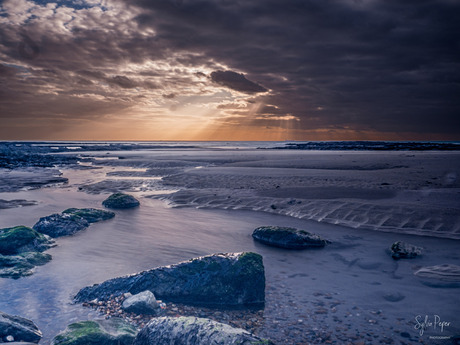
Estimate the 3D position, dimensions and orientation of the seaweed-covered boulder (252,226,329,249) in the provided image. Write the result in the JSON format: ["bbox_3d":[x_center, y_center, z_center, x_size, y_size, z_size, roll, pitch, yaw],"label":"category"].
[{"bbox_3d":[0.741,0.790,4.617,0.934,0.206,0.467,2,5,18],"label":"seaweed-covered boulder"}]

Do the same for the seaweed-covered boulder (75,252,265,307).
[{"bbox_3d":[-0.465,0.848,3.083,1.460,0.370,0.550,0,5,0],"label":"seaweed-covered boulder"}]

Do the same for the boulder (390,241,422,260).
[{"bbox_3d":[1.906,0.836,4.017,0.313,0.196,0.235,0,5,0],"label":"boulder"}]

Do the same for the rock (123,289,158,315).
[{"bbox_3d":[-0.670,0.966,2.787,0.262,0.145,0.197,-1,5,-10],"label":"rock"}]

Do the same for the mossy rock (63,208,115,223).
[{"bbox_3d":[-2.253,0.684,5.991,0.814,0.185,0.407,-2,5,-25],"label":"mossy rock"}]

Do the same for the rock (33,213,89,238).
[{"bbox_3d":[-2.275,0.703,5.040,0.716,0.308,0.429,-2,5,-25],"label":"rock"}]

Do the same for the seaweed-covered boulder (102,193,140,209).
[{"bbox_3d":[-2.088,0.534,7.167,0.700,0.287,0.525,0,5,0],"label":"seaweed-covered boulder"}]

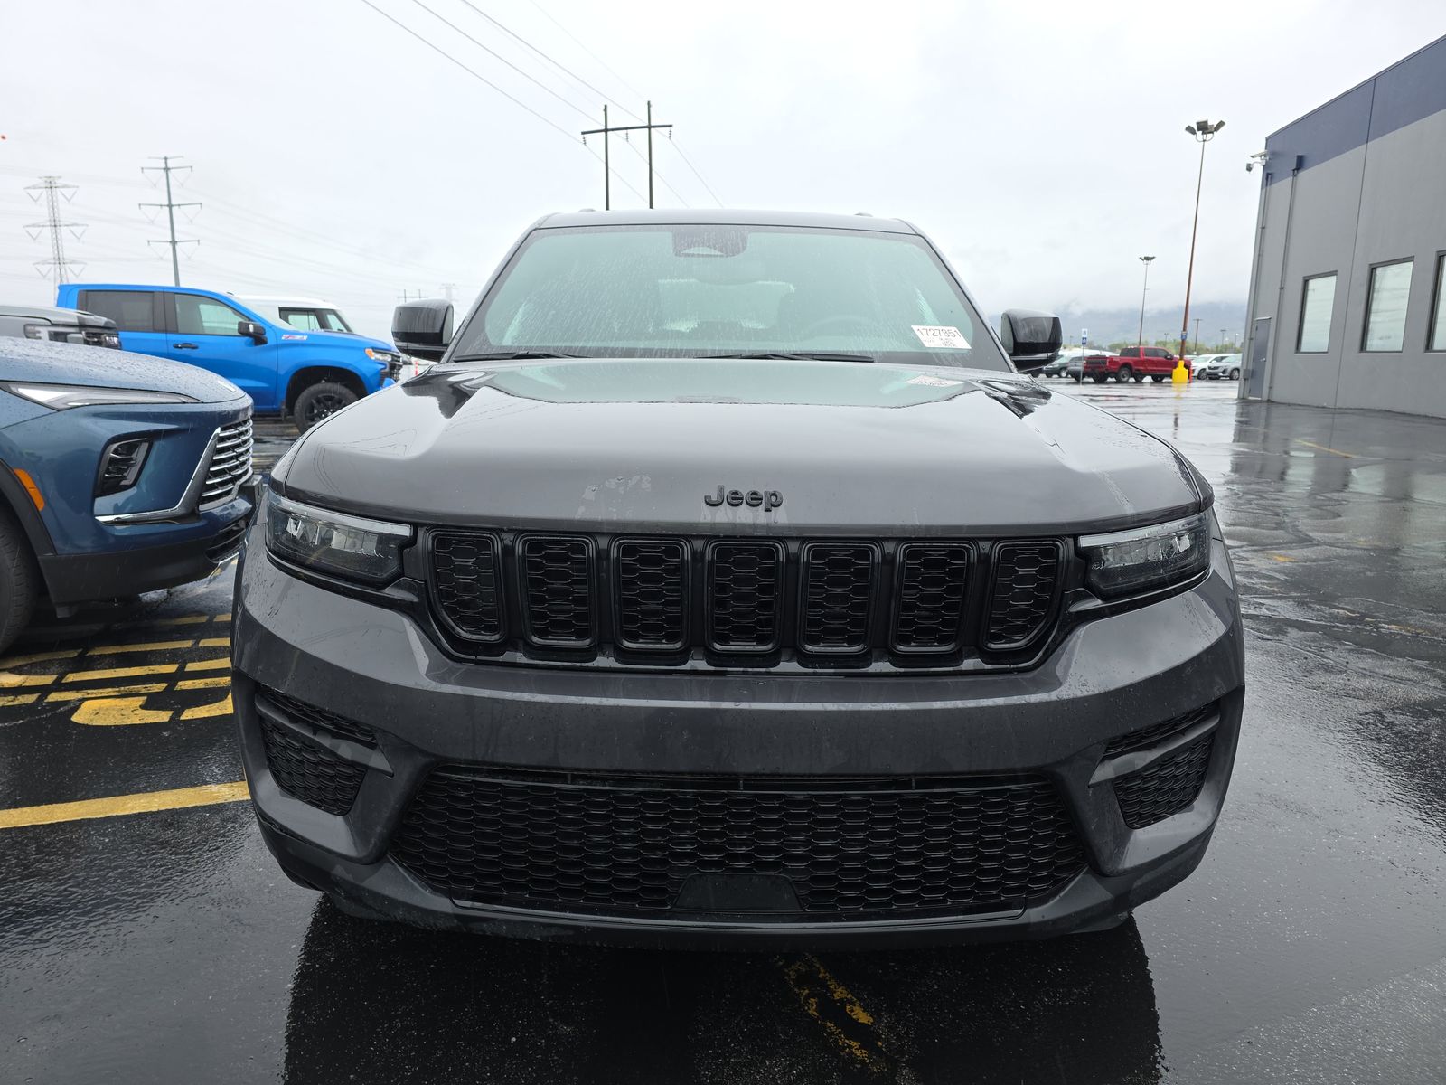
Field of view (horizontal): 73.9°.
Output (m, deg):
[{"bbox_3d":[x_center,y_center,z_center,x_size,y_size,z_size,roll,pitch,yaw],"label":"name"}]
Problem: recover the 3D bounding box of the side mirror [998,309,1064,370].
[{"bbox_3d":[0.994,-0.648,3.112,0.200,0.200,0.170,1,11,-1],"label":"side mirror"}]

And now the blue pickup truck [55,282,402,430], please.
[{"bbox_3d":[-7.316,-2.336,12.666,5.900,1.980,2.060,-3,12,-19],"label":"blue pickup truck"}]

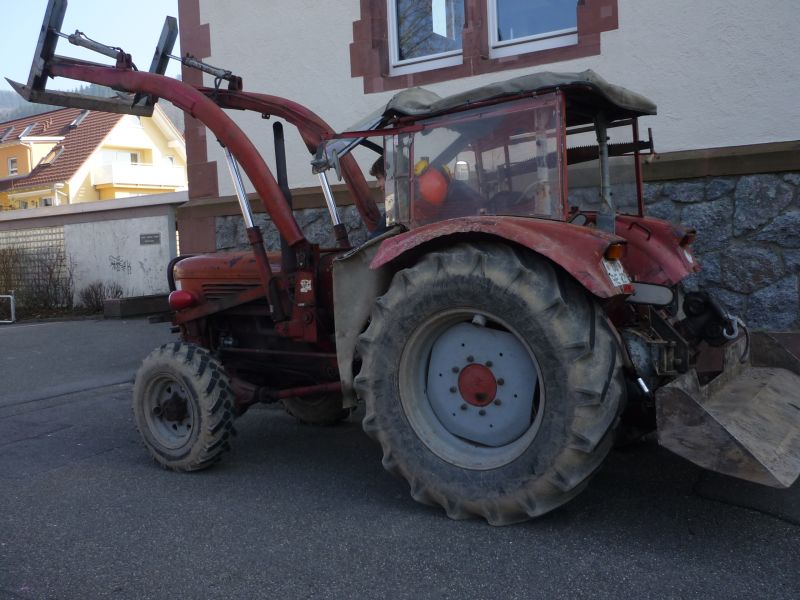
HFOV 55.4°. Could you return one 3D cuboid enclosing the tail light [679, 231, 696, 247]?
[{"bbox_3d":[1.689,-0.358,4.481,0.080,0.095,0.090,1,7,34],"label":"tail light"}]

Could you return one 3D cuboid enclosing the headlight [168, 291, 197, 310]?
[{"bbox_3d":[-1.572,0.004,5.511,0.190,0.150,0.150,1,7,34],"label":"headlight"}]

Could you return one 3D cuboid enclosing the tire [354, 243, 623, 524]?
[{"bbox_3d":[0.421,0.428,3.894,1.400,1.400,0.380,1,7,34],"label":"tire"}]

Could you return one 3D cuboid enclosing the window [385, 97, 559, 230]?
[{"bbox_3d":[0.339,-0.661,3.854,1.030,0.600,0.040,1,7,34],"label":"window"}]

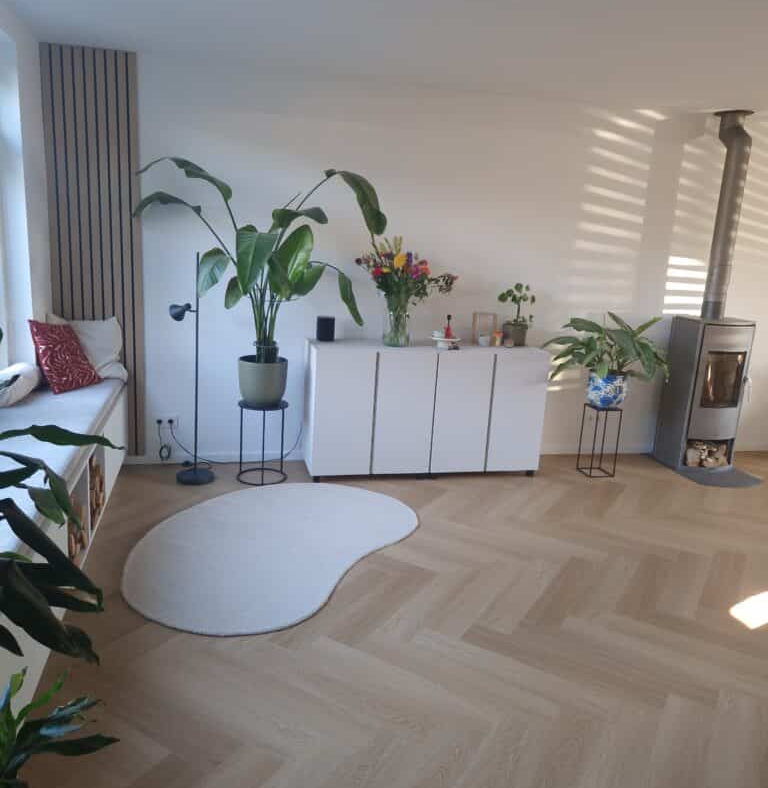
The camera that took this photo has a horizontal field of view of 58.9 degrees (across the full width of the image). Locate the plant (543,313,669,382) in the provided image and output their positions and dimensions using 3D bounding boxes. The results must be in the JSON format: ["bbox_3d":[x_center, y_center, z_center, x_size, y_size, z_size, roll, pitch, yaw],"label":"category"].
[{"bbox_3d":[1.546,-0.318,4.711,0.800,0.460,0.720,0,13,-14],"label":"plant"}]

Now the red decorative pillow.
[{"bbox_3d":[-1.898,-0.238,4.059,0.140,0.440,0.440,-16,9,13],"label":"red decorative pillow"}]

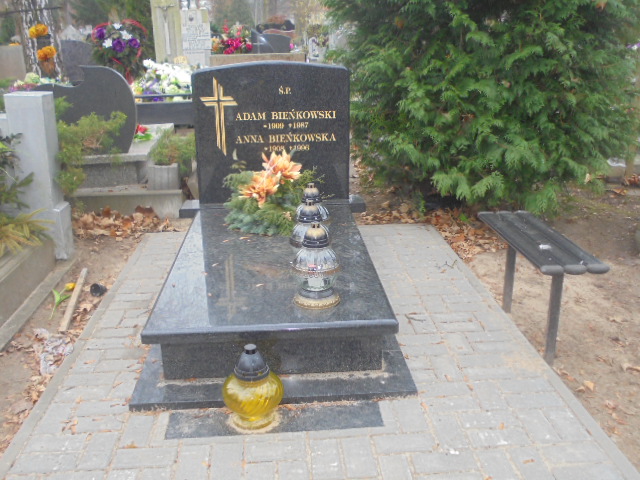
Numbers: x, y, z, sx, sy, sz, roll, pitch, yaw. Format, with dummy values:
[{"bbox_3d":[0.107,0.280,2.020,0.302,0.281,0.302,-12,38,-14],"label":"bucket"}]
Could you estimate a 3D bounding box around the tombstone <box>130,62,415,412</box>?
[{"bbox_3d":[-0.259,-0.266,3.151,1.190,1.140,2.110,-2,18,-3],"label":"tombstone"}]

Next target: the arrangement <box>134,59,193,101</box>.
[{"bbox_3d":[-1.823,-1.836,7.405,0.740,0.480,0.550,-2,18,-3],"label":"arrangement"}]

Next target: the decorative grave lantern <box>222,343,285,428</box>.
[{"bbox_3d":[-0.235,0.502,2.209,0.215,0.277,0.215,-2,18,-3],"label":"decorative grave lantern"}]

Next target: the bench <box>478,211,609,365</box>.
[{"bbox_3d":[0.975,0.181,2.900,0.265,0.420,0.830,-2,18,-3],"label":"bench"}]

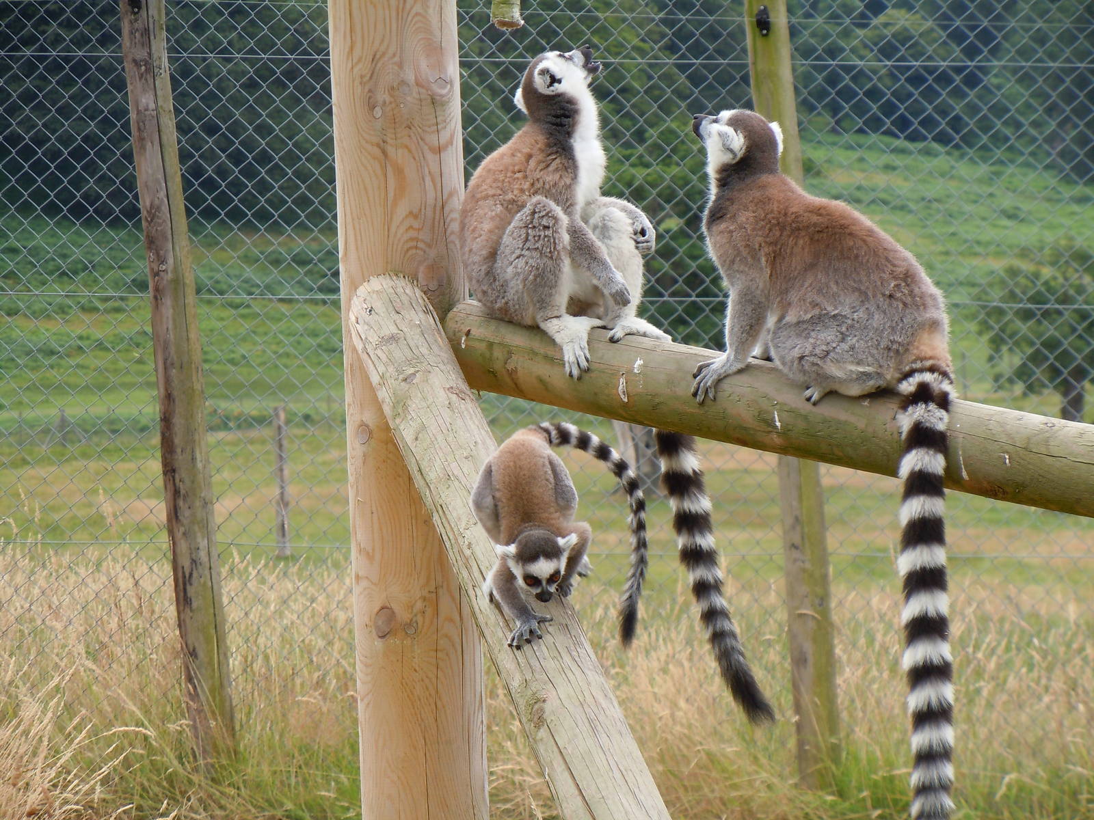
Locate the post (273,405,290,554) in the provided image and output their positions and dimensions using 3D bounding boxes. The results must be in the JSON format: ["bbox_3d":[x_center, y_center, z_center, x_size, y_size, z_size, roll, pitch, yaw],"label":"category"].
[{"bbox_3d":[-2.072,0.555,43.000,0.092,1.210,0.092,-2,0,0],"label":"post"}]

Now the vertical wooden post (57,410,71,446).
[{"bbox_3d":[-15.821,0.574,180.000,0.160,1.250,0.160,-2,0,0],"label":"vertical wooden post"}]

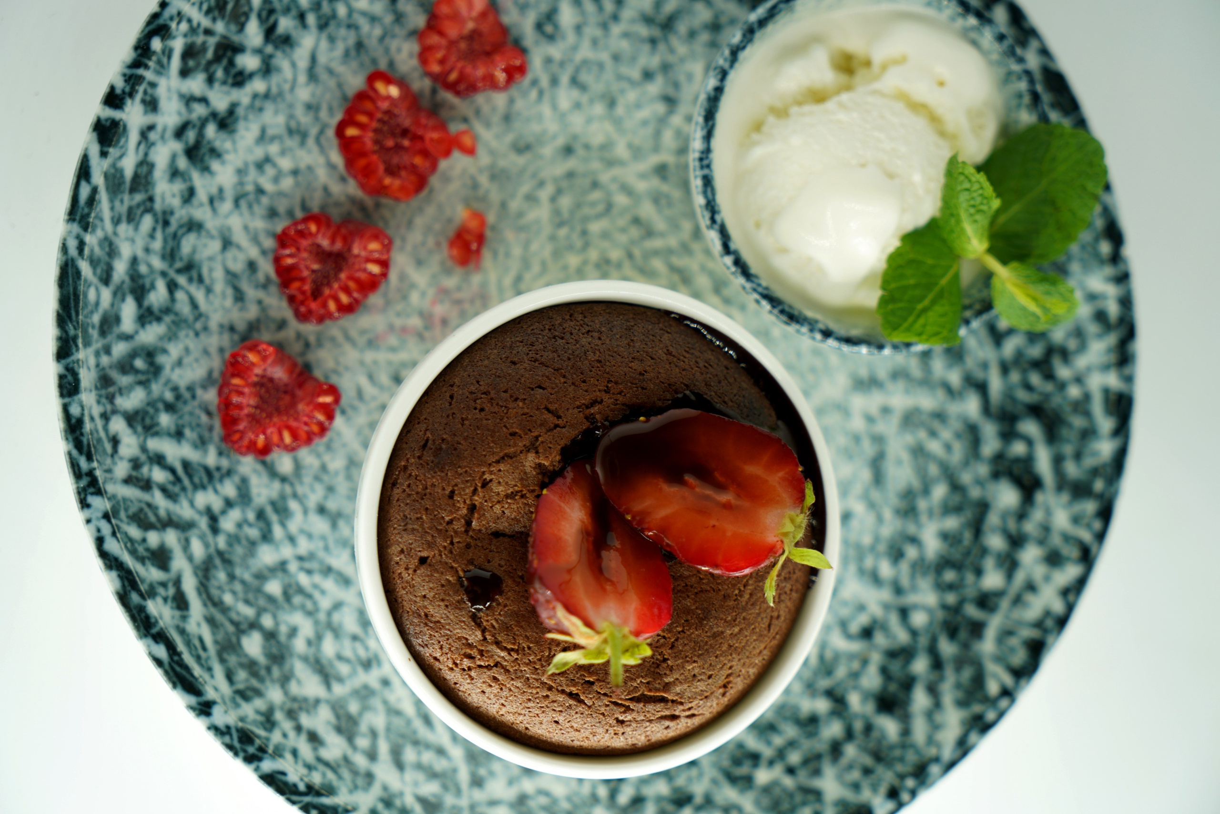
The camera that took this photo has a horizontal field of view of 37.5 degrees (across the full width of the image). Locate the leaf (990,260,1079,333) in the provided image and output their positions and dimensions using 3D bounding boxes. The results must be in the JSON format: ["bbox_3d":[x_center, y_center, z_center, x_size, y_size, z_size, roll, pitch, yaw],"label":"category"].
[{"bbox_3d":[0.079,-0.020,0.334,0.018,0.007,0.013,37,80,-10],"label":"leaf"}]

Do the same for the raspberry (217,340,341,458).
[{"bbox_3d":[-0.064,-0.002,0.346,0.024,0.013,0.022,0,88,-14],"label":"raspberry"}]

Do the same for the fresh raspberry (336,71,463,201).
[{"bbox_3d":[-0.042,-0.053,0.353,0.025,0.013,0.025,0,88,-14],"label":"fresh raspberry"}]

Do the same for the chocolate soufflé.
[{"bbox_3d":[-0.005,0.022,0.340,0.082,0.039,0.082,0,88,-14],"label":"chocolate soufflé"}]

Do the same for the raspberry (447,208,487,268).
[{"bbox_3d":[-0.028,-0.034,0.358,0.007,0.006,0.012,24,83,-12],"label":"raspberry"}]

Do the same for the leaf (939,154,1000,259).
[{"bbox_3d":[0.065,-0.036,0.326,0.011,0.011,0.020,-12,91,-14],"label":"leaf"}]

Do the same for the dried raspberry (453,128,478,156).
[{"bbox_3d":[-0.029,-0.053,0.359,0.005,0.004,0.005,0,88,-14],"label":"dried raspberry"}]

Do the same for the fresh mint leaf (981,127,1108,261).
[{"bbox_3d":[0.082,-0.040,0.340,0.024,0.008,0.030,46,79,-9],"label":"fresh mint leaf"}]

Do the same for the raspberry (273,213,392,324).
[{"bbox_3d":[-0.054,-0.027,0.349,0.024,0.013,0.021,0,88,-14],"label":"raspberry"}]

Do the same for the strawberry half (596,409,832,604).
[{"bbox_3d":[0.018,0.017,0.320,0.043,0.016,0.025,22,83,-12],"label":"strawberry half"}]

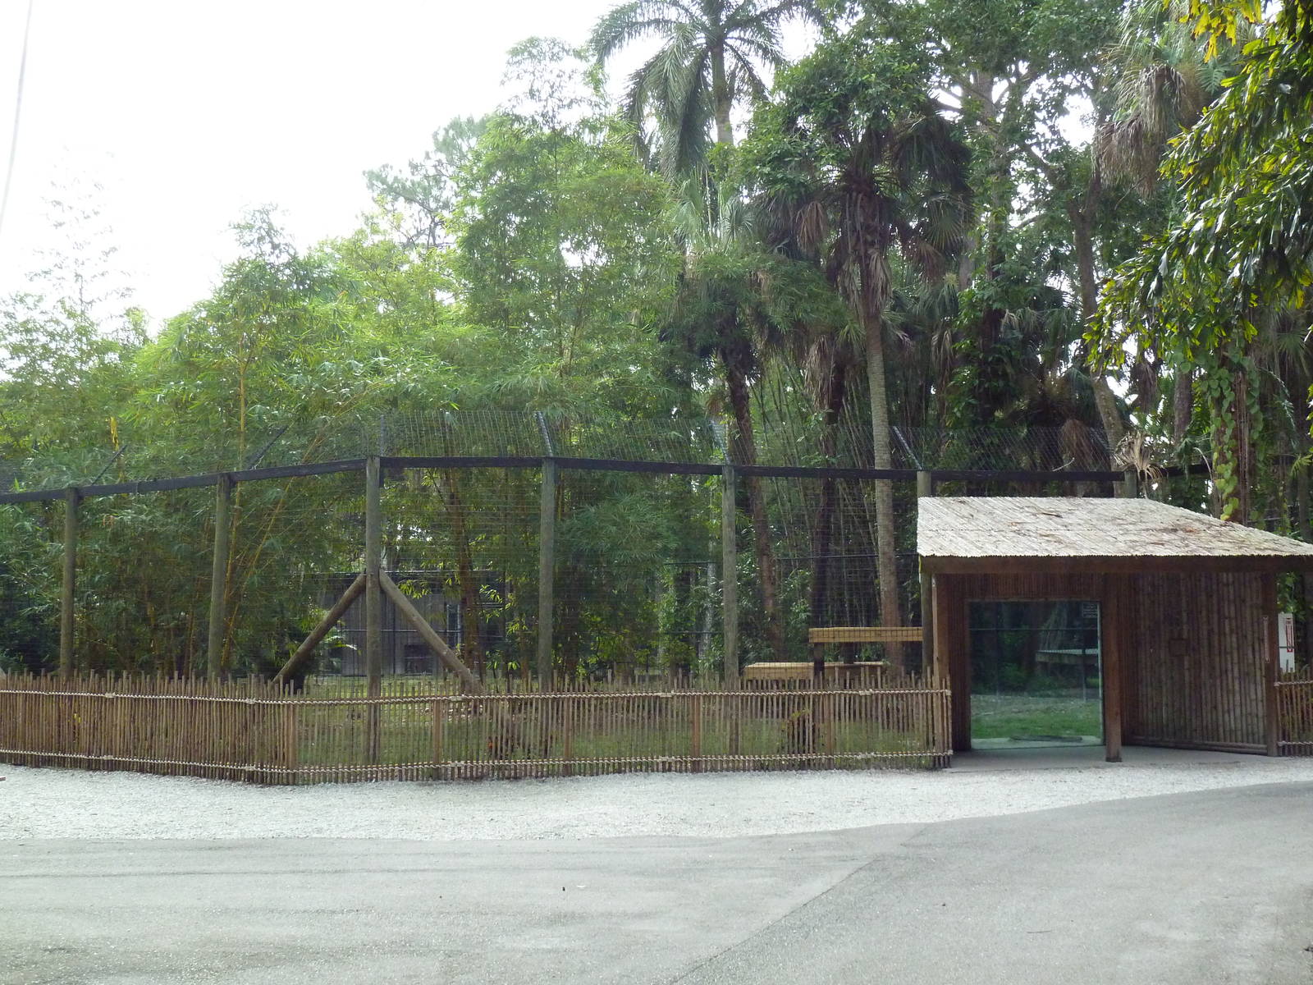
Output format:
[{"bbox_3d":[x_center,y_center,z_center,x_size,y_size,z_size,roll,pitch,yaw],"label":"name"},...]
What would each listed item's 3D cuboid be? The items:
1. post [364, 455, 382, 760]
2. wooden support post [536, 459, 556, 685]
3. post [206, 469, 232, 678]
[{"bbox_3d":[-3.166,1.323,18.730,0.150,3.457,0.150,-1,-4,0],"label":"post"},{"bbox_3d":[-1.251,1.339,19.031,0.150,3.477,0.150,0,-4,0],"label":"wooden support post"},{"bbox_3d":[-5.345,1.457,20.328,0.160,3.416,0.160,2,-4,0],"label":"post"}]

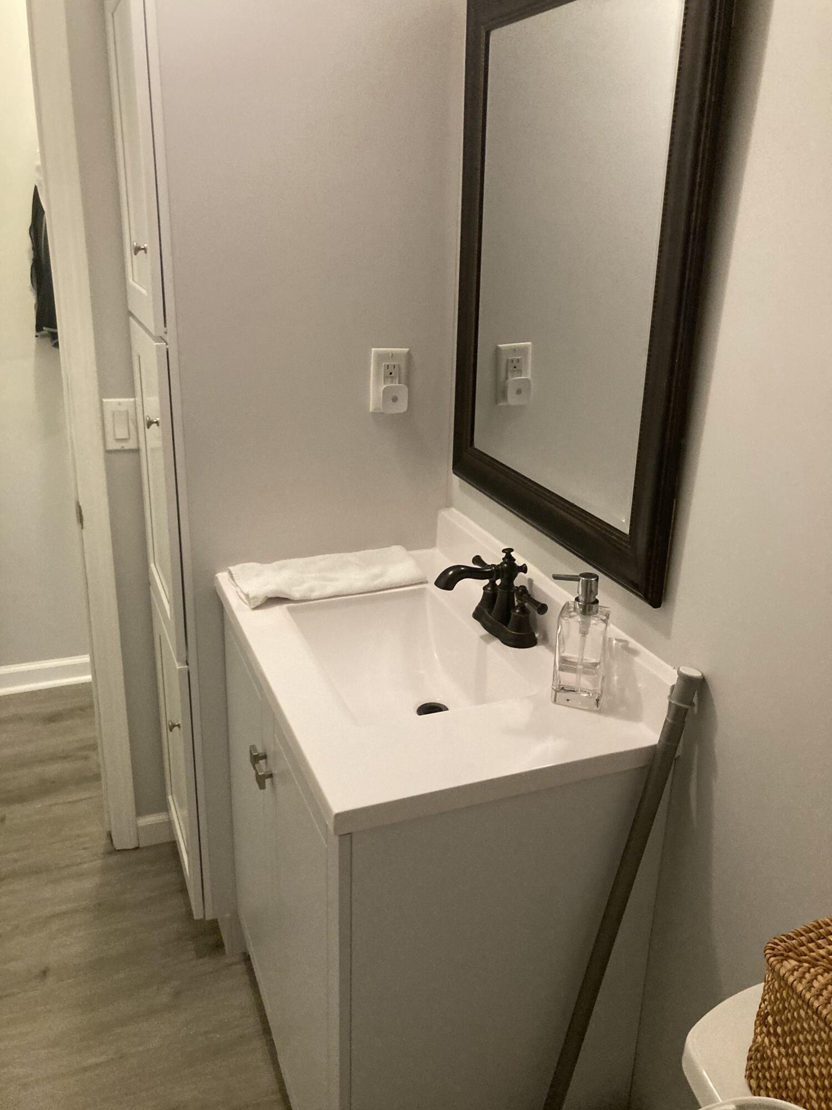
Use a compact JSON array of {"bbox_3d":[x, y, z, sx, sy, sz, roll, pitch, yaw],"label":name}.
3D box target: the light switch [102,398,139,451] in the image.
[{"bbox_3d":[-0.651,-0.286,1.981,0.070,0.115,0.013,-6,21,-20],"label":"light switch"}]

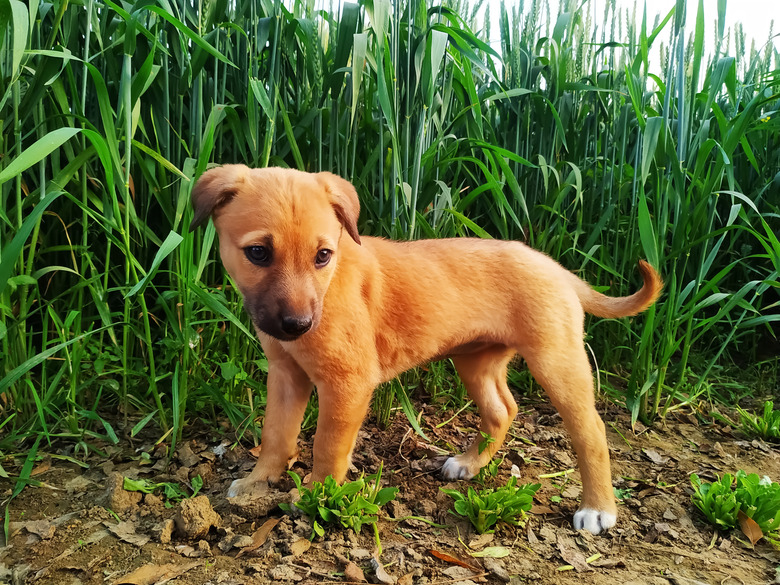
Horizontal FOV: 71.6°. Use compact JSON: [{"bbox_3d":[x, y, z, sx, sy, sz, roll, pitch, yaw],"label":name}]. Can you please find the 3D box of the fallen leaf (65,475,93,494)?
[{"bbox_3d":[-0.337,0.205,0.578,0.030,0.006,0.028,4,7,23],"label":"fallen leaf"}]

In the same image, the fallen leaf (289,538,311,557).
[{"bbox_3d":[-0.078,0.221,0.469,0.015,0.006,0.020,5,8,34],"label":"fallen leaf"}]

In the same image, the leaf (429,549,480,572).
[{"bbox_3d":[0.056,0.223,0.453,0.050,0.010,0.015,4,7,27],"label":"leaf"}]

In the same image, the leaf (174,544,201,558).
[{"bbox_3d":[-0.173,0.220,0.460,0.026,0.008,0.010,4,7,28],"label":"leaf"}]

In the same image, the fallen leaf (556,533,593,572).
[{"bbox_3d":[0.153,0.222,0.462,0.019,0.008,0.045,-1,17,-6],"label":"fallen leaf"}]

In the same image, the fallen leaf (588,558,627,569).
[{"bbox_3d":[0.183,0.226,0.451,0.029,0.008,0.010,0,7,-9],"label":"fallen leaf"}]

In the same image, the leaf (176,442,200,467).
[{"bbox_3d":[-0.240,0.193,0.637,0.020,0.008,0.032,-29,49,-29],"label":"leaf"}]

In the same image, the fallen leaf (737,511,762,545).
[{"bbox_3d":[0.327,0.214,0.492,0.013,0.030,0.006,-13,-32,-9],"label":"fallen leaf"}]

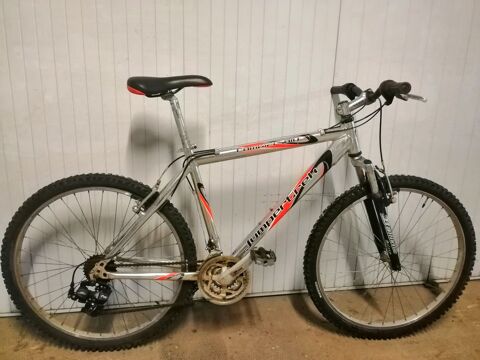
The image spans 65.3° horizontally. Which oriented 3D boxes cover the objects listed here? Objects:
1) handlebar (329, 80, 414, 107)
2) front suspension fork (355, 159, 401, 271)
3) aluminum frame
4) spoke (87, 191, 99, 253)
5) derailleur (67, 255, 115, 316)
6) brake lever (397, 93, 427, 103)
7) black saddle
[{"bbox_3d":[0.434,-0.292,1.273,0.100,0.078,0.595,0,12,-6],"label":"handlebar"},{"bbox_3d":[0.487,0.118,1.365,0.095,0.450,0.150,-18,13,-2],"label":"front suspension fork"},{"bbox_3d":[-0.038,0.033,1.294,0.935,0.645,0.150,0,12,-6],"label":"aluminum frame"},{"bbox_3d":[-0.494,0.159,1.264,0.003,0.250,0.003,-6,8,-5],"label":"spoke"},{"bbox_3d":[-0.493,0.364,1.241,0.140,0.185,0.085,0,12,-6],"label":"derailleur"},{"bbox_3d":[0.501,-0.233,1.076,0.042,0.028,0.115,0,12,-6],"label":"brake lever"},{"bbox_3d":[-0.222,-0.298,1.205,0.270,0.080,0.152,0,12,-6],"label":"black saddle"}]

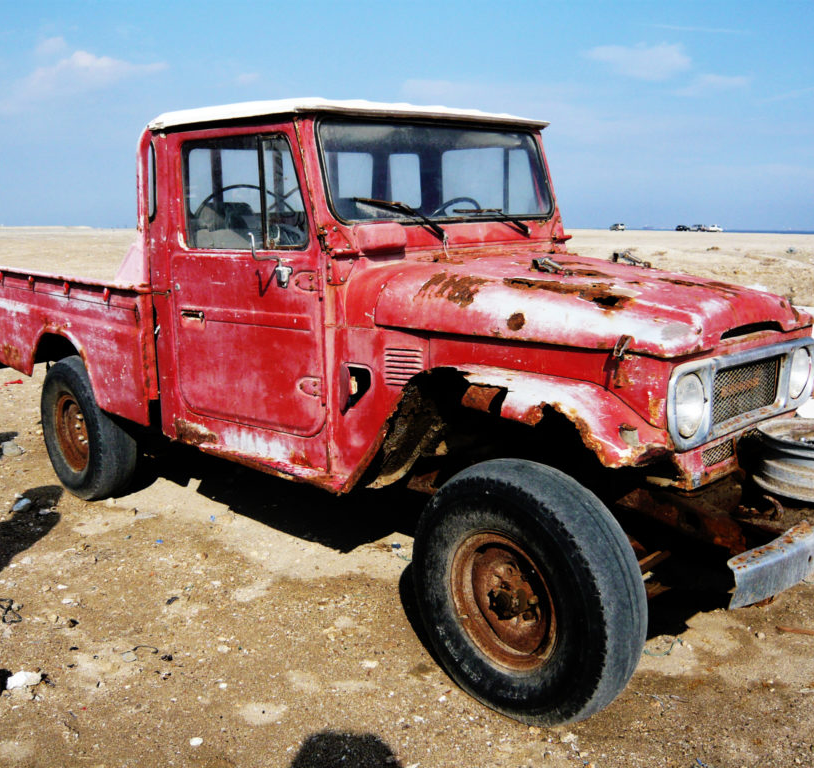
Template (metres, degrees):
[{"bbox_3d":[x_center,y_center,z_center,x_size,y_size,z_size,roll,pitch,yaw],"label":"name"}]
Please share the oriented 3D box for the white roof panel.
[{"bbox_3d":[-0.228,-1.182,3.729,1.120,0.125,1.500,10,17,43],"label":"white roof panel"}]

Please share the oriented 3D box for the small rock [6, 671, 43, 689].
[{"bbox_3d":[-1.291,0.998,2.789,0.100,0.045,0.065,0,11,0],"label":"small rock"}]

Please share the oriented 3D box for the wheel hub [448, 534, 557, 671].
[{"bbox_3d":[0.325,0.662,2.580,0.140,0.435,0.435,-9,14,-41],"label":"wheel hub"}]

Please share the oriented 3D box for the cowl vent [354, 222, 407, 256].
[{"bbox_3d":[-0.090,-0.529,2.997,0.090,0.115,0.190,10,15,43],"label":"cowl vent"}]

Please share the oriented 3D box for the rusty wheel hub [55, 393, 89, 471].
[{"bbox_3d":[-1.804,0.261,4.588,0.435,0.435,0.140,10,15,43],"label":"rusty wheel hub"}]

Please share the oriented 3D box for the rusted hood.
[{"bbox_3d":[0.734,-0.322,3.008,1.150,0.260,1.240,10,15,43],"label":"rusted hood"}]

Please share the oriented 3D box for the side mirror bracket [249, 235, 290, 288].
[{"bbox_3d":[-0.483,-0.434,2.917,0.145,0.200,0.070,-11,15,-42],"label":"side mirror bracket"}]

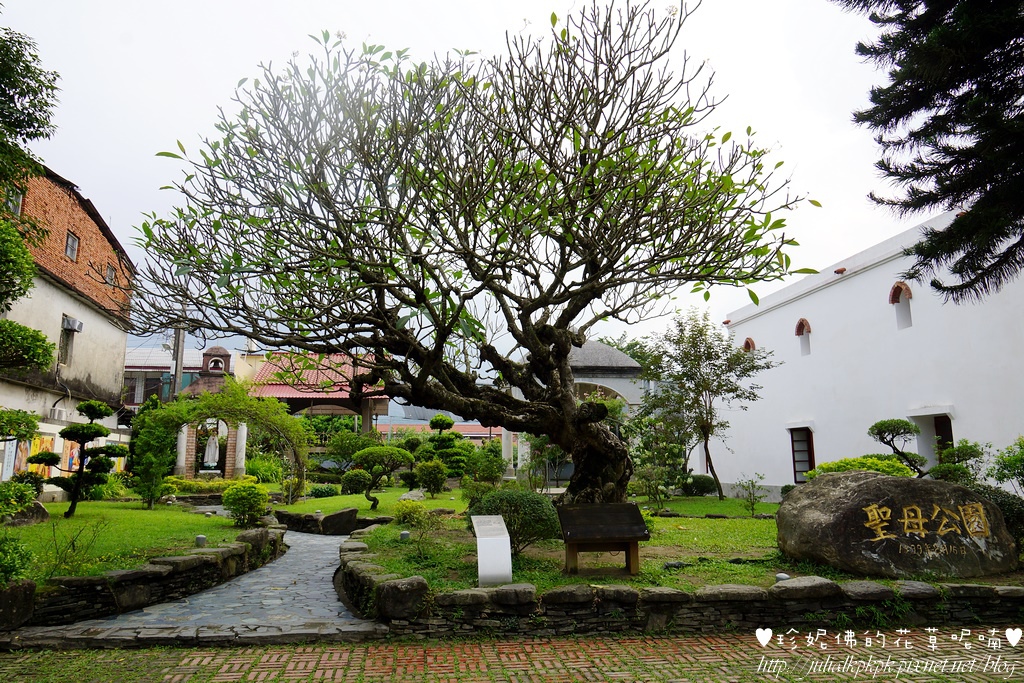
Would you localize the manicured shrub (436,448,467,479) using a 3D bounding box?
[{"bbox_3d":[-1.989,4.036,22.441,1.000,1.000,1.000,0,-10,0],"label":"manicured shrub"}]

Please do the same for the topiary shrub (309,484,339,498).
[{"bbox_3d":[-4.941,3.923,17.896,0.800,0.460,0.750,0,-10,0],"label":"topiary shrub"}]

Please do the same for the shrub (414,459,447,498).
[{"bbox_3d":[-2.743,4.629,23.044,1.097,1.307,1.097,0,-10,0],"label":"shrub"}]

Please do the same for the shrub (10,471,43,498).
[{"bbox_3d":[-11.528,3.495,16.244,0.780,0.750,0.750,0,-10,0],"label":"shrub"}]

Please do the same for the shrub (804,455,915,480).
[{"bbox_3d":[4.975,2.178,9.773,1.650,0.980,1.300,0,-10,0],"label":"shrub"}]

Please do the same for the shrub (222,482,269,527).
[{"bbox_3d":[-4.528,2.777,11.599,0.770,0.730,0.770,0,-10,0],"label":"shrub"}]

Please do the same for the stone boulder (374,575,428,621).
[{"bbox_3d":[-1.042,2.432,6.469,0.502,0.383,0.420,0,-10,0],"label":"stone boulder"}]

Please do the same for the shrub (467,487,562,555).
[{"bbox_3d":[0.042,2.324,8.827,1.196,0.815,1.100,0,-10,0],"label":"shrub"}]

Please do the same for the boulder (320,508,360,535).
[{"bbox_3d":[-3.263,3.396,12.914,0.700,0.530,0.420,0,-10,0],"label":"boulder"}]

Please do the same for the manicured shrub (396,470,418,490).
[{"bbox_3d":[-4.012,5.396,26.462,0.775,0.779,0.775,0,-10,0],"label":"manicured shrub"}]

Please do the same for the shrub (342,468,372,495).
[{"bbox_3d":[-5.570,5.039,24.494,1.130,0.914,1.130,0,-10,0],"label":"shrub"}]

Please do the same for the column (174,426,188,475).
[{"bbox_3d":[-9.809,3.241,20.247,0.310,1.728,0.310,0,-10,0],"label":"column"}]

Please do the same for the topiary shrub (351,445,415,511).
[{"bbox_3d":[-3.237,3.438,17.162,1.571,1.553,1.450,0,-10,0],"label":"topiary shrub"}]

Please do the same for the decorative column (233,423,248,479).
[{"bbox_3d":[-7.383,2.967,18.565,0.310,1.670,0.310,0,-10,0],"label":"decorative column"}]

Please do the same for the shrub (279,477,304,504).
[{"bbox_3d":[-6.586,4.472,20.531,0.752,0.779,0.752,0,-10,0],"label":"shrub"}]

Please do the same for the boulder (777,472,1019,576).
[{"bbox_3d":[4.100,1.910,7.334,2.300,1.030,1.400,-1,-10,5],"label":"boulder"}]

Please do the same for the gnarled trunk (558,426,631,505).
[{"bbox_3d":[1.259,1.968,10.418,1.150,1.310,1.100,0,-10,0],"label":"gnarled trunk"}]

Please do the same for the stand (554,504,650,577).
[{"bbox_3d":[0.940,2.075,7.224,0.900,0.700,0.460,2,-10,-9],"label":"stand"}]

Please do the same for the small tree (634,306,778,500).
[{"bbox_3d":[6.428,2.007,22.504,4.582,6.277,4.000,0,-10,0],"label":"small tree"}]

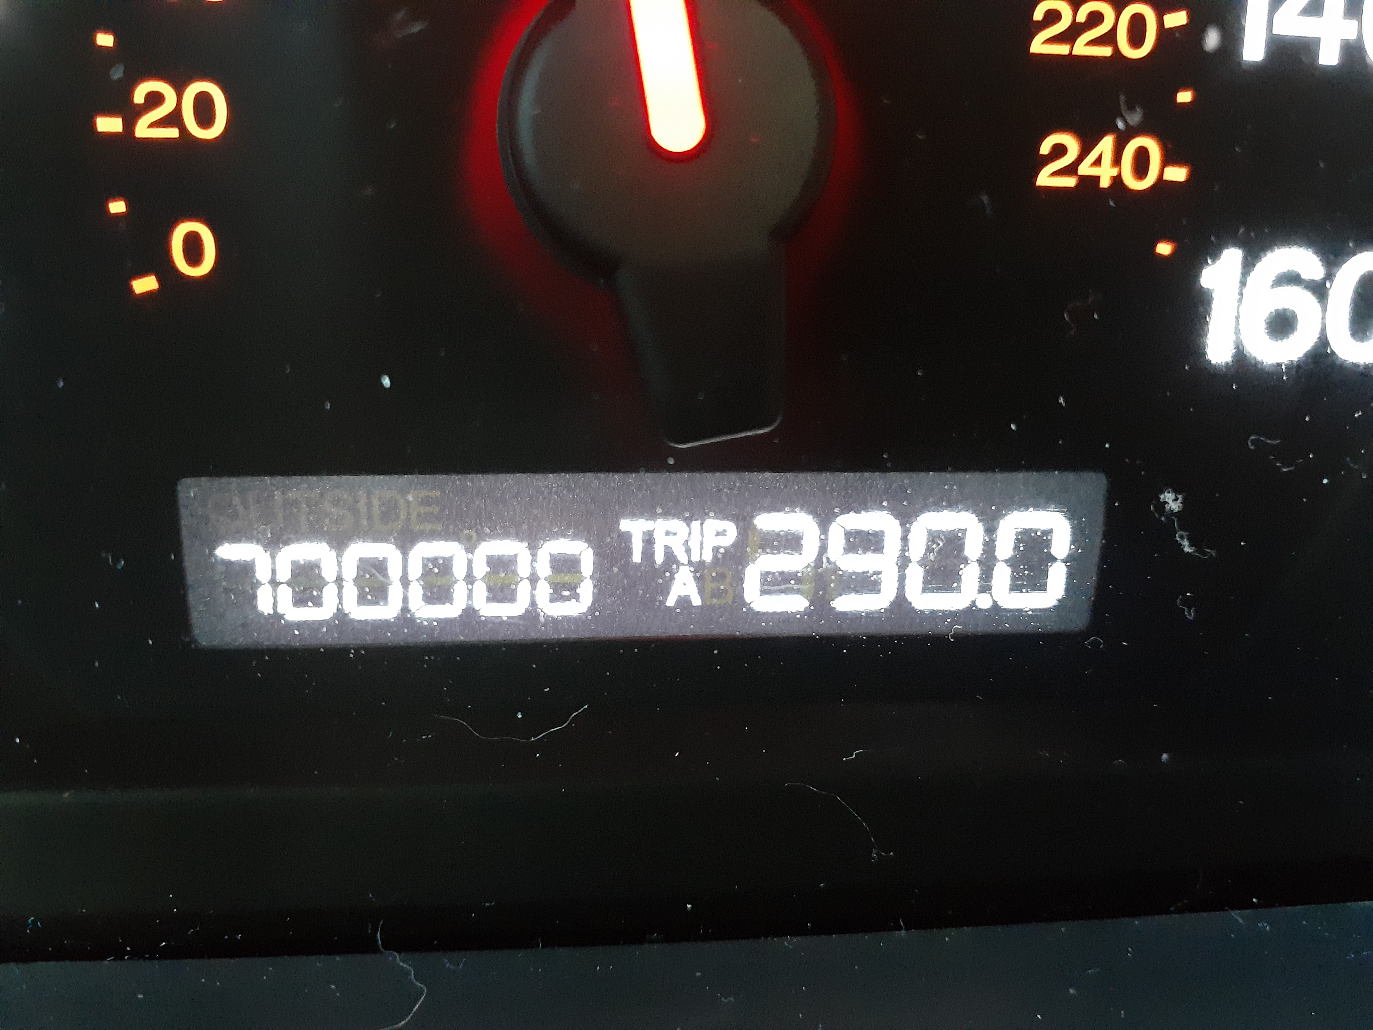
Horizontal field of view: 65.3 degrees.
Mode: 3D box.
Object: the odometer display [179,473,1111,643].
[{"bbox_3d":[-0.002,0.003,0.082,0.068,0.013,0.005,0,15,-5],"label":"odometer display"}]

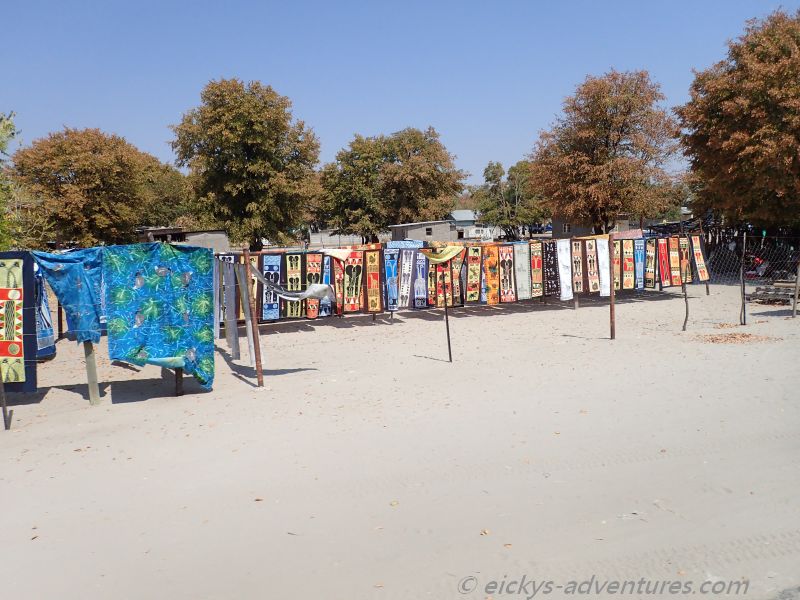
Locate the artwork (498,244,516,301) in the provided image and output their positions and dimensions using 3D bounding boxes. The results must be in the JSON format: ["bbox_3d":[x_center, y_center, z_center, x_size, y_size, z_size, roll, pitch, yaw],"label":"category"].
[{"bbox_3d":[2.810,-0.693,15.104,0.530,1.519,0.050,-5,7,-19],"label":"artwork"}]

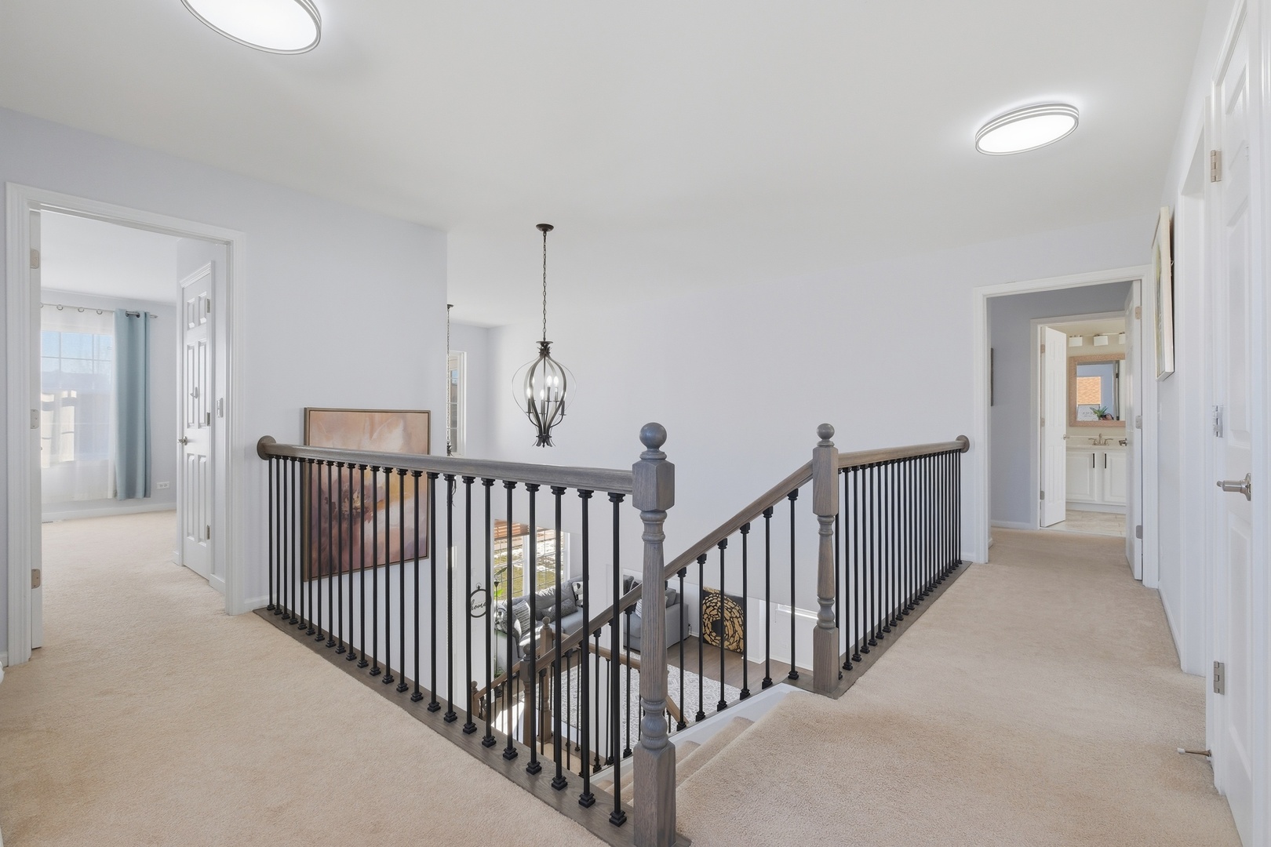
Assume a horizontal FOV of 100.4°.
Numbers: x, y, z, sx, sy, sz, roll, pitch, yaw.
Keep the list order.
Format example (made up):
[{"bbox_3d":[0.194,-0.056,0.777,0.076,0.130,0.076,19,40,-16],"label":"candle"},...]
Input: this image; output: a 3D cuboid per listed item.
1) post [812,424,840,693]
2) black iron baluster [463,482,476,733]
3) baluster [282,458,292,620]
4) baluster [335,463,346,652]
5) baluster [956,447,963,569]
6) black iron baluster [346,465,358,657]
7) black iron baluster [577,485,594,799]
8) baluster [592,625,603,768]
[{"bbox_3d":[0.757,0.522,2.098,0.072,1.046,0.072,0,0,42],"label":"post"},{"bbox_3d":[-0.560,0.608,1.790,0.031,0.861,0.031,0,0,38],"label":"black iron baluster"},{"bbox_3d":[-1.882,0.616,2.852,0.032,0.869,0.032,0,0,38],"label":"baluster"},{"bbox_3d":[-1.369,0.618,2.458,0.033,0.870,0.033,0,0,39],"label":"baluster"},{"bbox_3d":[2.440,0.620,3.990,0.033,0.870,0.033,0,0,42],"label":"baluster"},{"bbox_3d":[-1.270,0.616,2.368,0.032,0.869,0.032,0,0,38],"label":"black iron baluster"},{"bbox_3d":[-0.129,0.610,1.454,0.031,0.861,0.031,0,0,38],"label":"black iron baluster"},{"bbox_3d":[-0.205,1.493,2.875,0.033,0.780,0.033,0,0,39],"label":"baluster"}]

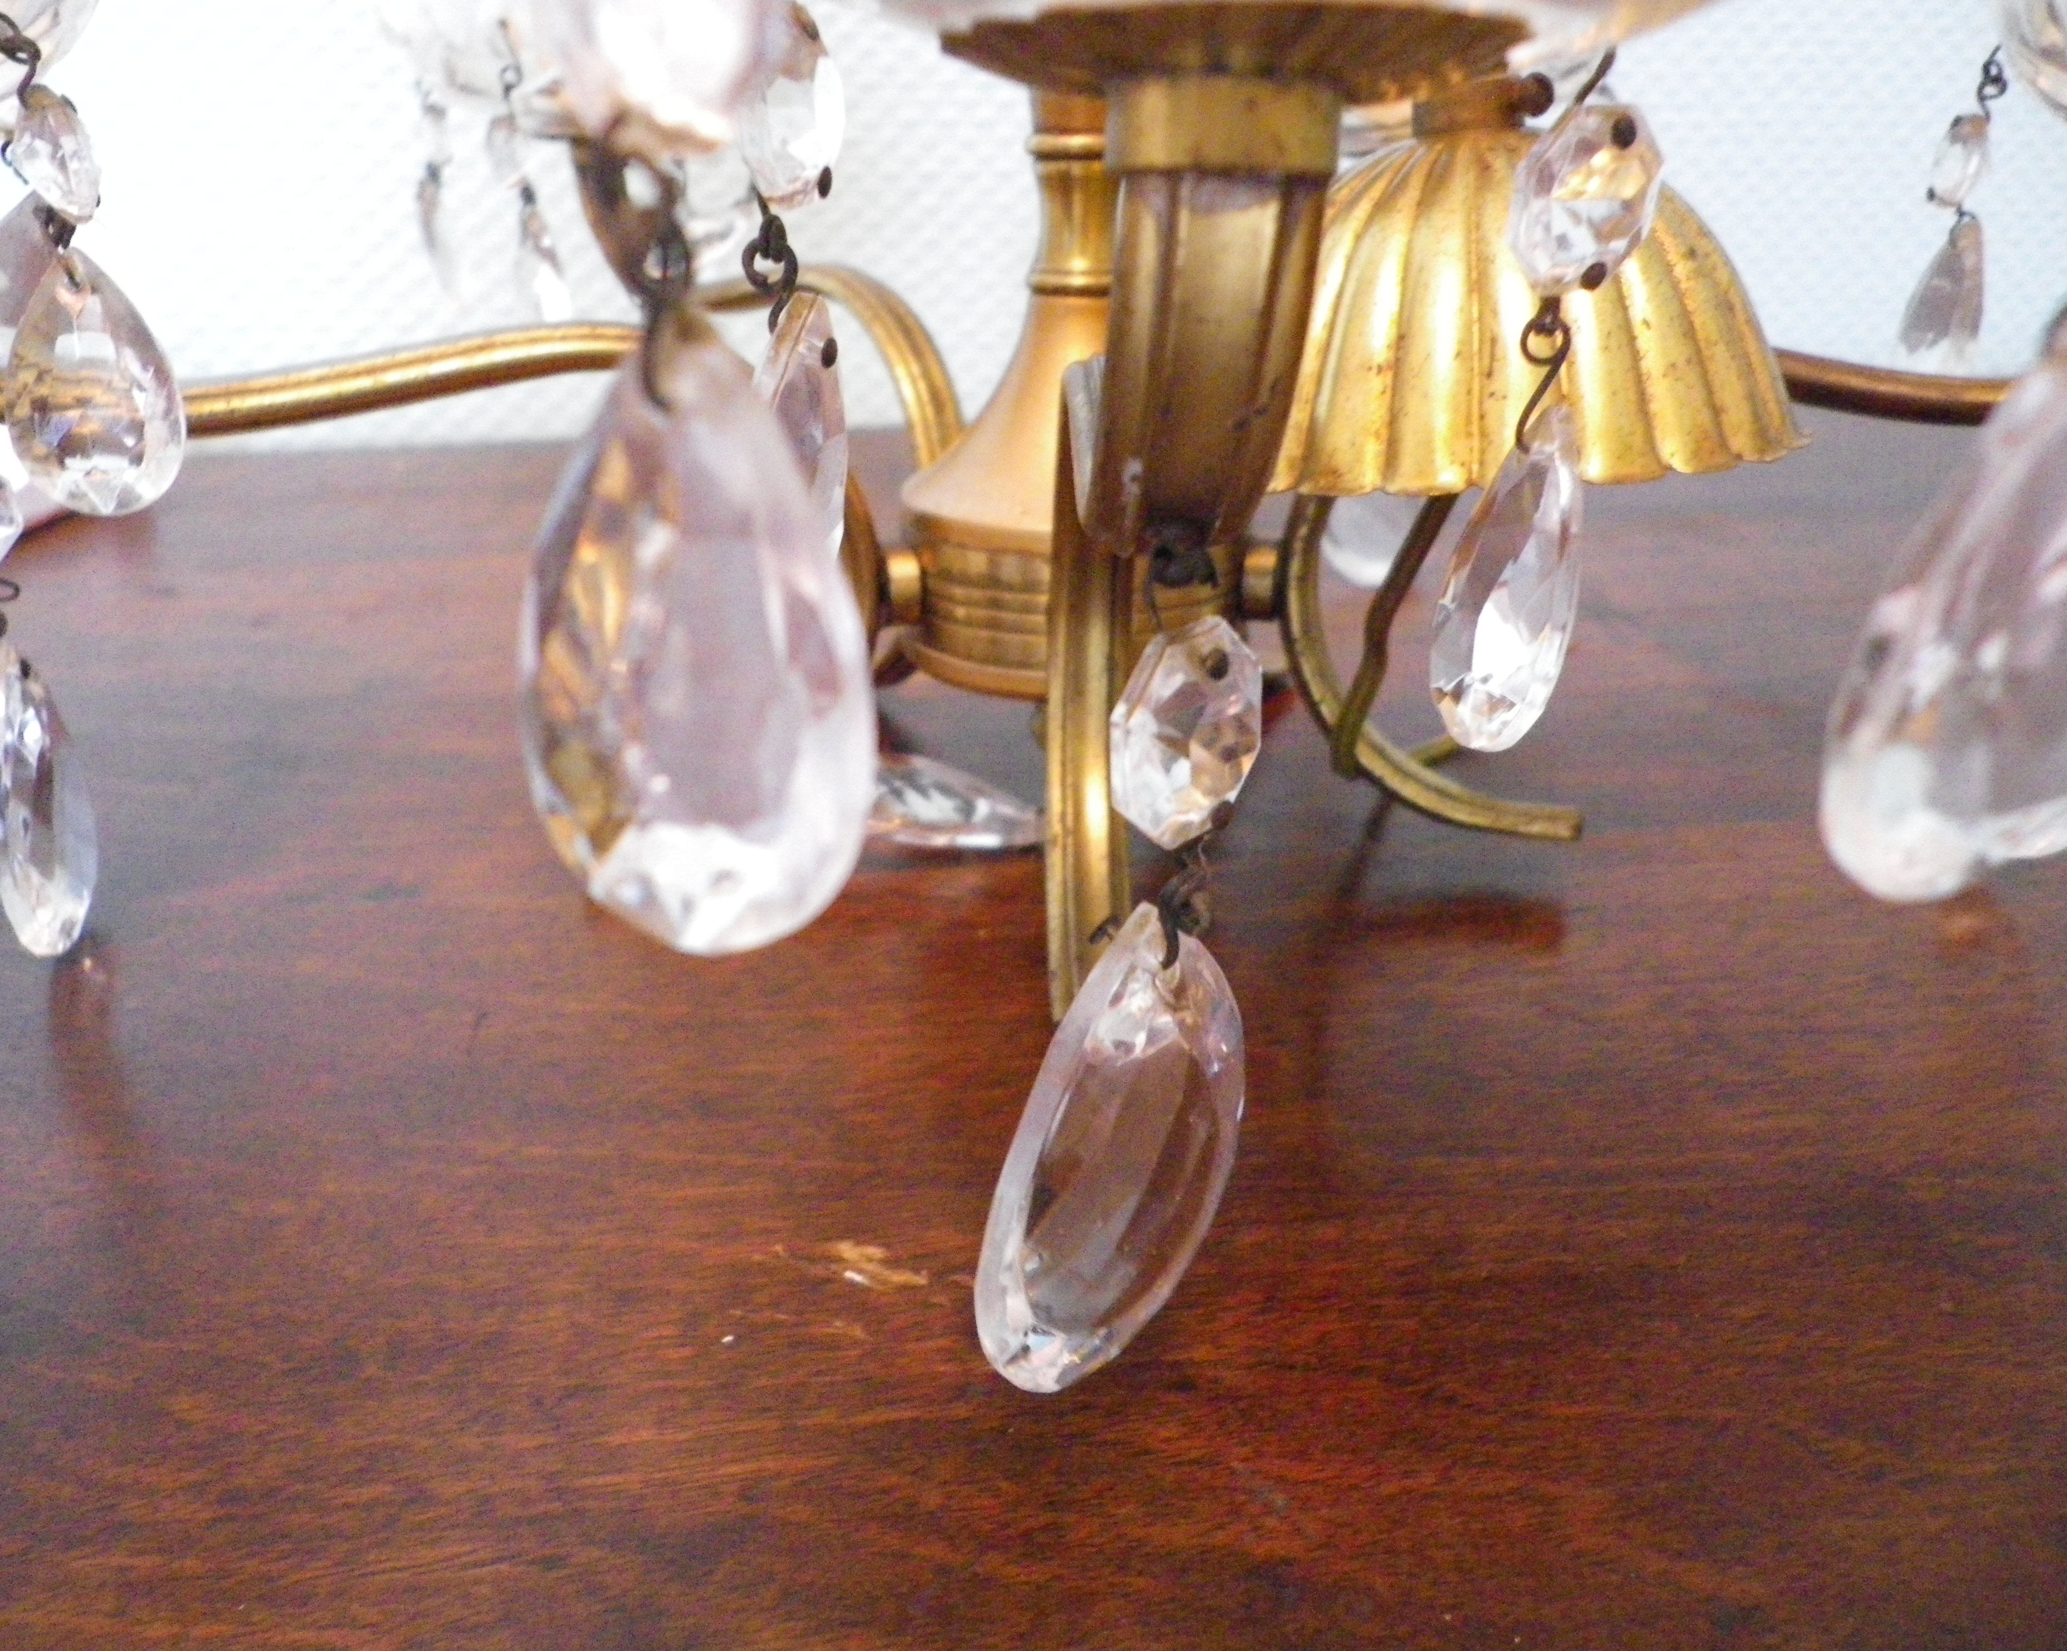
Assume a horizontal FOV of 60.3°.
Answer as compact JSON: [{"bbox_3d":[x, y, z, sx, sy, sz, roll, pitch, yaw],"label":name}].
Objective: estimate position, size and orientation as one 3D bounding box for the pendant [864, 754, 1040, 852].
[{"bbox_3d":[-0.017,-0.005,0.252,0.041,0.010,0.024,7,25,16],"label":"pendant"}]

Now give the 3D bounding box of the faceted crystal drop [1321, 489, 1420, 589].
[{"bbox_3d":[0.065,-0.065,0.339,0.024,0.041,0.010,0,23,0],"label":"faceted crystal drop"}]

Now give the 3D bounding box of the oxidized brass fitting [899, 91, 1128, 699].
[{"bbox_3d":[0.006,-0.056,0.229,0.051,0.073,0.051,0,23,0],"label":"oxidized brass fitting"}]

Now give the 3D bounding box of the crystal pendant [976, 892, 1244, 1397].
[{"bbox_3d":[0.006,0.026,0.144,0.009,0.042,0.022,22,13,39],"label":"crystal pendant"}]

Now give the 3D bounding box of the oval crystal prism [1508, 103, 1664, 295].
[{"bbox_3d":[0.057,-0.065,0.183,0.017,0.018,0.008,-10,25,-21],"label":"oval crystal prism"}]

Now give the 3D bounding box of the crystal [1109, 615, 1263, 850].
[{"bbox_3d":[0.012,-0.007,0.136,0.017,0.018,0.008,-20,31,-39],"label":"crystal"}]

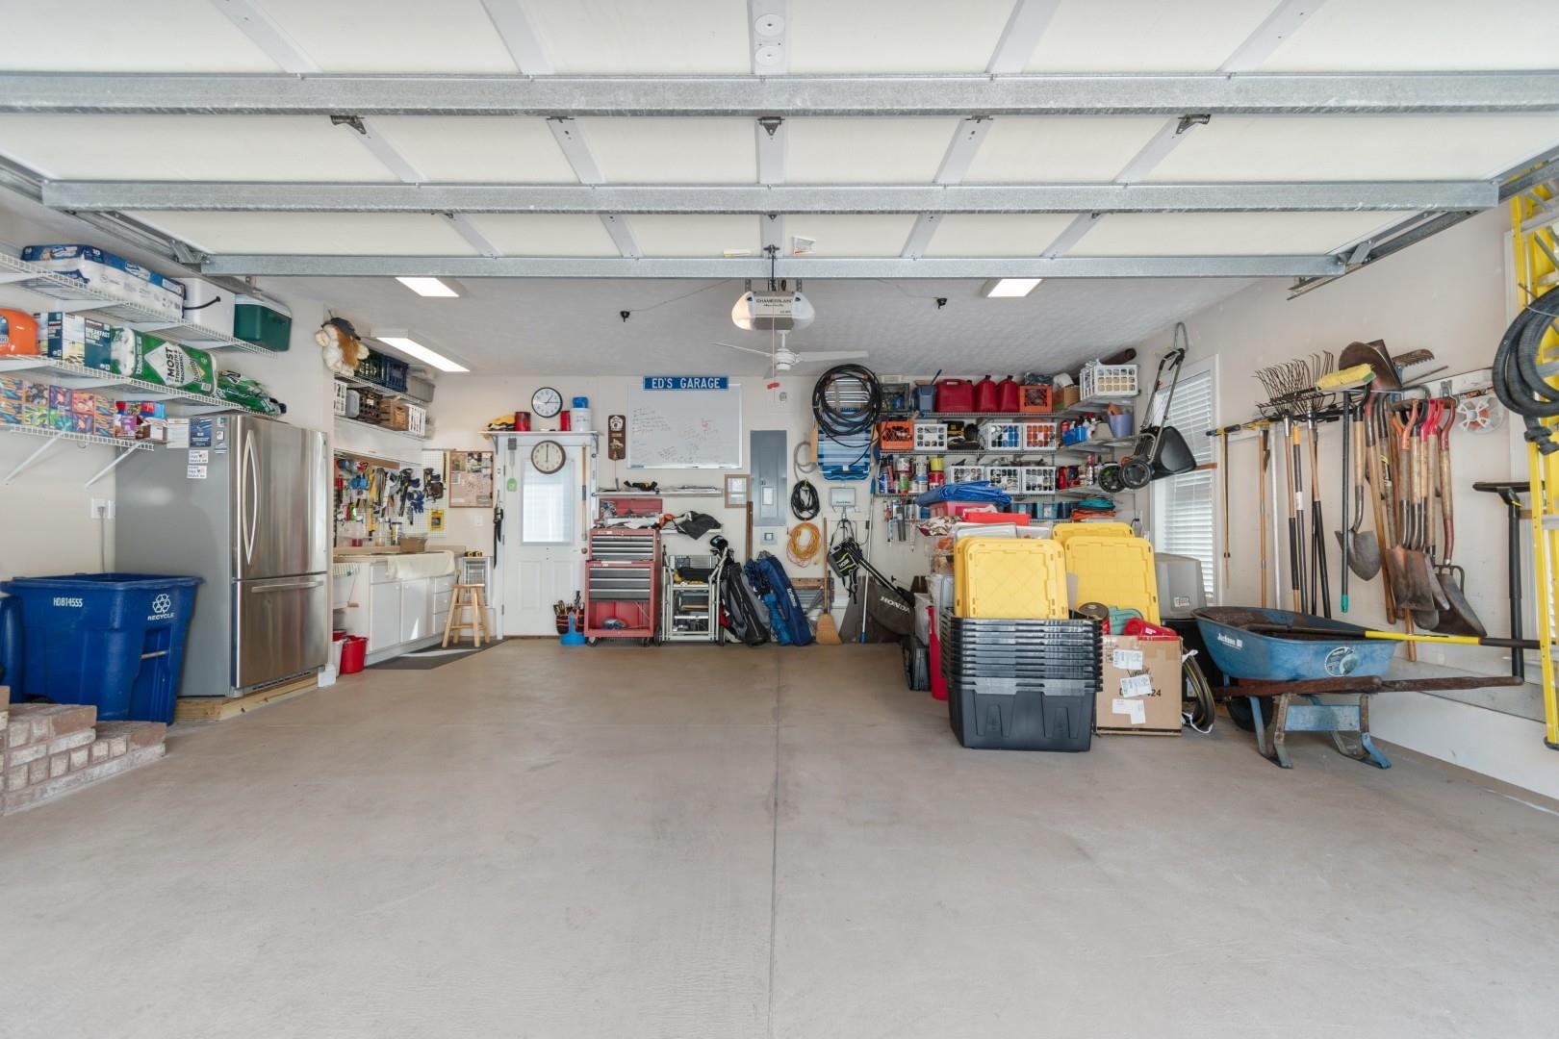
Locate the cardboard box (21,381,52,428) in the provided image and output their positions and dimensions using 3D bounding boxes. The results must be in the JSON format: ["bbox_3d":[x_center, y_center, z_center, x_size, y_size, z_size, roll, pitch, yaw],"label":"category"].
[{"bbox_3d":[-4.068,-0.612,3.442,0.270,0.235,0.125,0,-1,0],"label":"cardboard box"}]

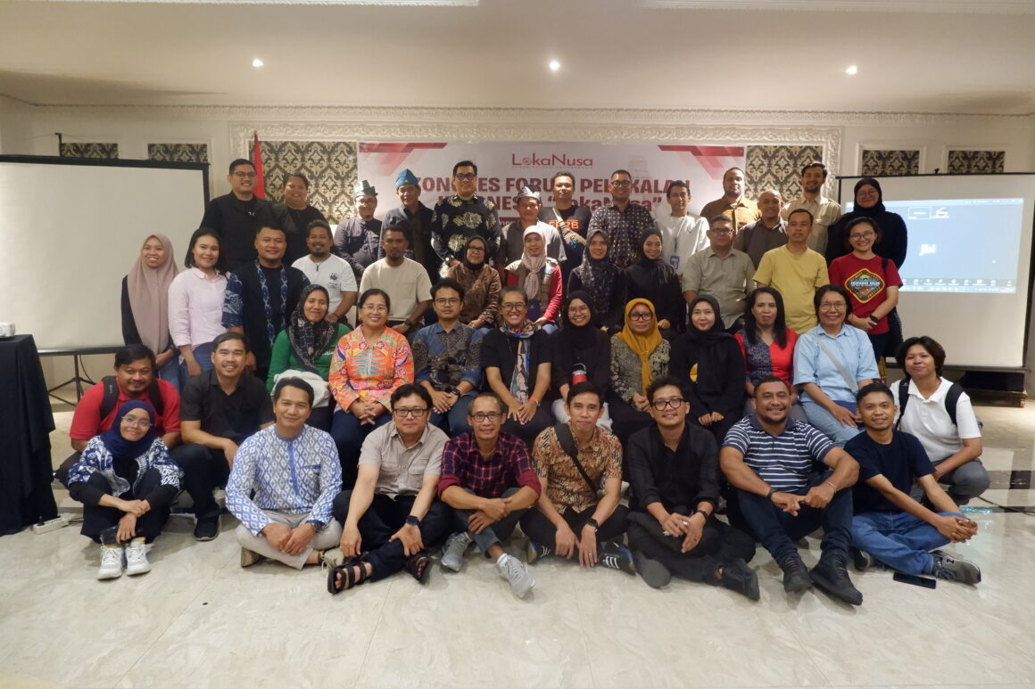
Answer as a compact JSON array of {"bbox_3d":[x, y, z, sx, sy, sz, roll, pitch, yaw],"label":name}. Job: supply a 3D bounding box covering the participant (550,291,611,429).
[{"bbox_3d":[0.384,0.302,4.035,0.450,1.240,0.780,1,7,4],"label":"participant"}]

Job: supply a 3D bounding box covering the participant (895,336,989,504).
[{"bbox_3d":[2.485,0.455,3.922,0.560,0.980,0.640,3,7,20],"label":"participant"}]

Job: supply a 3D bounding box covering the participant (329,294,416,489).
[{"bbox_3d":[-0.869,0.291,3.916,0.520,1.270,0.700,-1,6,-9],"label":"participant"}]

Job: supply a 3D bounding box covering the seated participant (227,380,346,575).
[{"bbox_3d":[-1.175,0.586,3.344,0.580,0.830,0.700,-2,7,-17],"label":"seated participant"}]

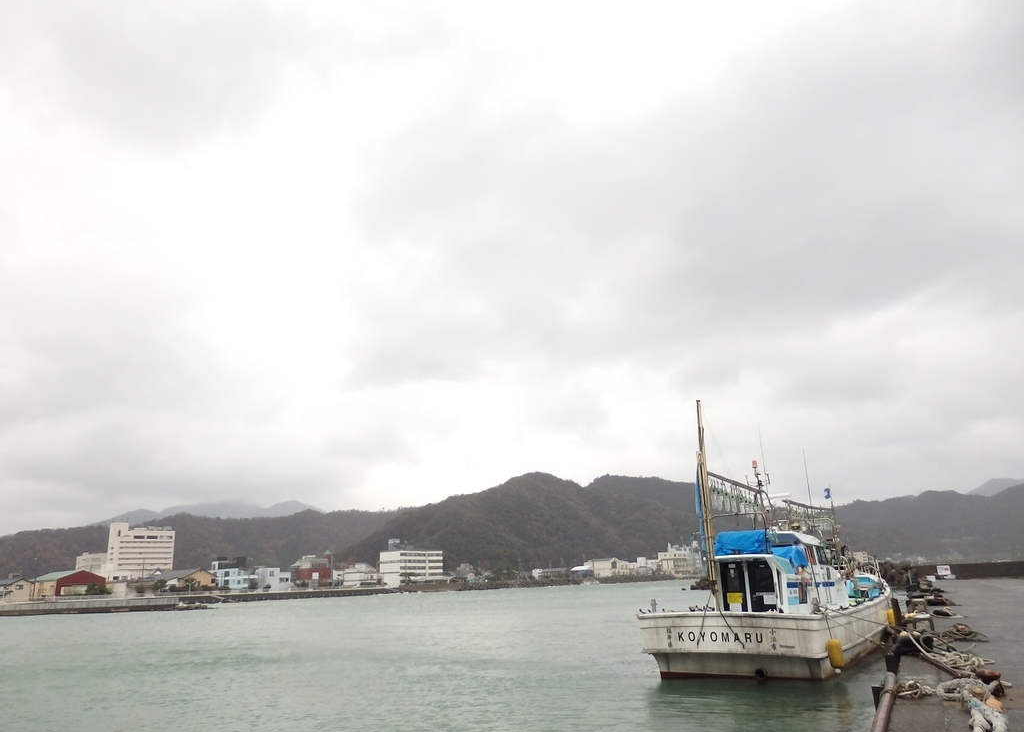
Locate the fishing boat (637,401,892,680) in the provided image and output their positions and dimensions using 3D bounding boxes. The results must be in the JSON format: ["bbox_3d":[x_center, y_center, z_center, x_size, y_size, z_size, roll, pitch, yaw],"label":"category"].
[{"bbox_3d":[9.562,5.661,24.145,4.277,6.858,16.920,-13,-19,32],"label":"fishing boat"}]

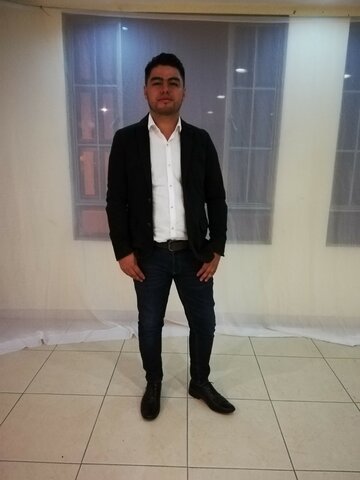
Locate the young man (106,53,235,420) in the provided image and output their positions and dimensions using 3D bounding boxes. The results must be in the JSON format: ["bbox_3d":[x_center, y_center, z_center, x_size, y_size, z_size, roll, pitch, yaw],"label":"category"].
[{"bbox_3d":[-0.035,0.020,1.823,0.650,1.730,0.330,0,14,-4],"label":"young man"}]

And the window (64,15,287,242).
[{"bbox_3d":[-0.041,-0.716,2.593,1.440,1.490,0.100,1,14,1],"label":"window"}]

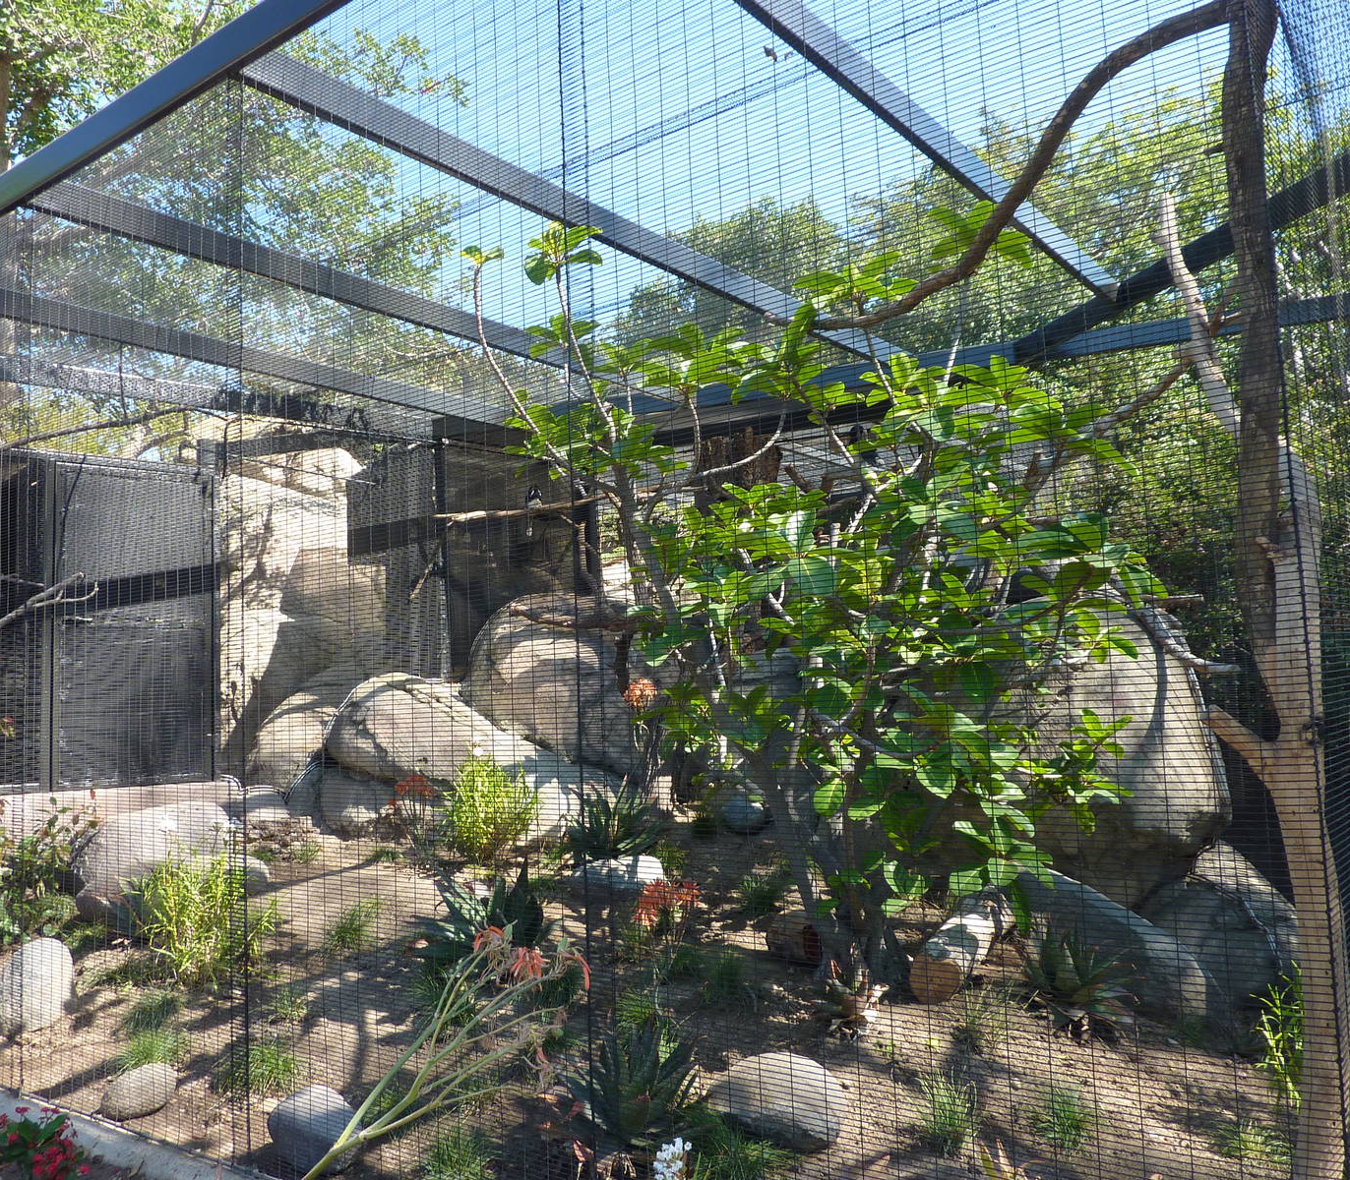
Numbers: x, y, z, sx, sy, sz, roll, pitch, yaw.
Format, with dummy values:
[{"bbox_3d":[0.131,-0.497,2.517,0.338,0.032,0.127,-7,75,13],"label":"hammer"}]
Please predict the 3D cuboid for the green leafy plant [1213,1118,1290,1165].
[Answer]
[{"bbox_3d":[1.431,1.345,2.835,0.190,0.085,0.170,-5,-6,25],"label":"green leafy plant"}]

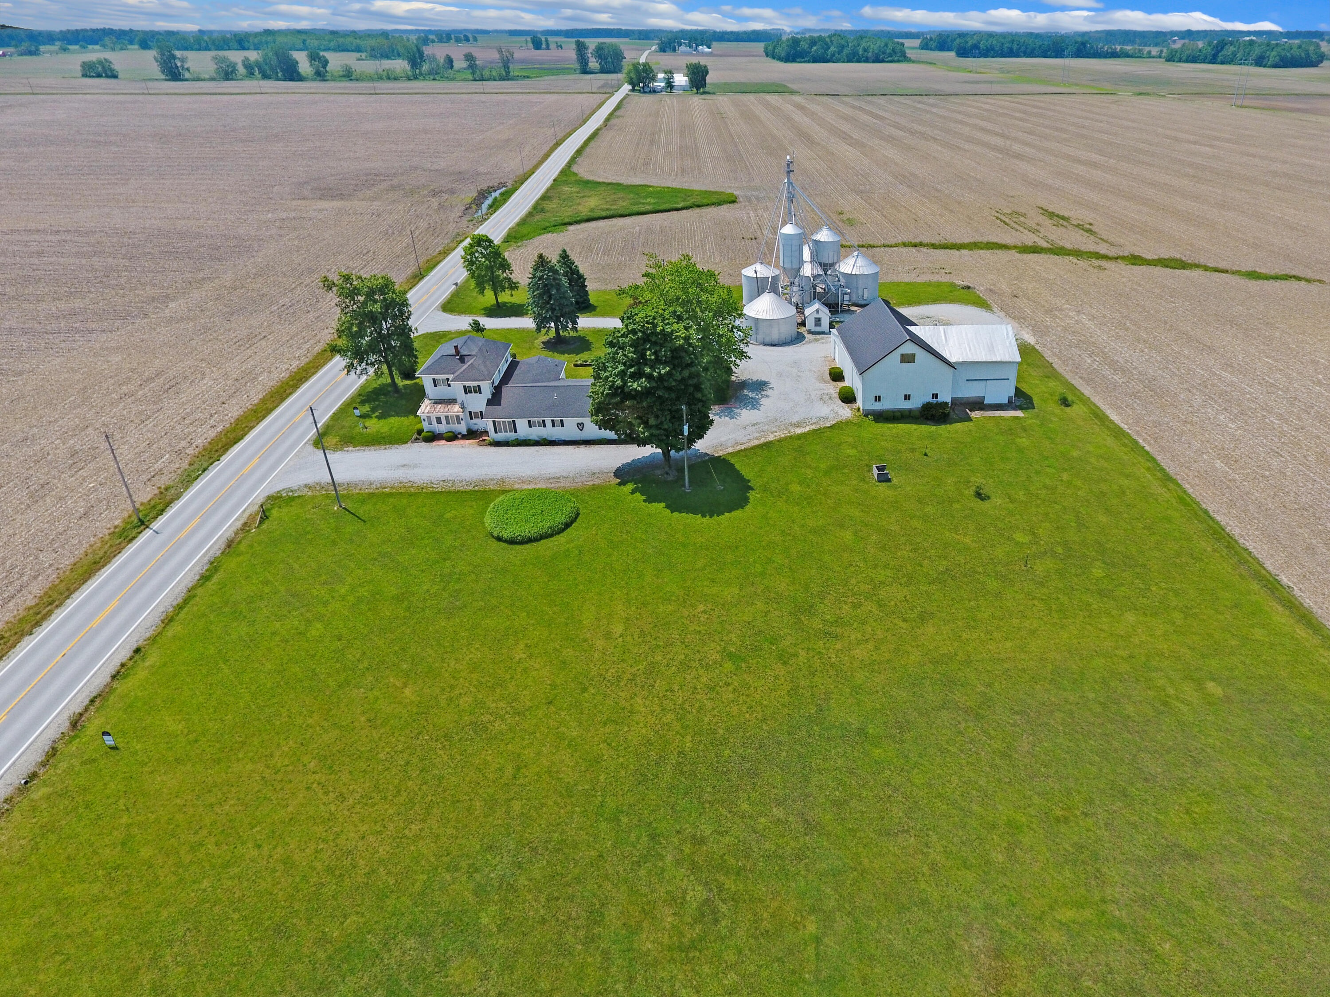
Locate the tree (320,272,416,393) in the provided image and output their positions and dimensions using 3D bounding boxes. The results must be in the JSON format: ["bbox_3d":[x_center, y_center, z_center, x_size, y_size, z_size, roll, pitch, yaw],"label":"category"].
[{"bbox_3d":[-35.995,-20.209,95.352,10.902,15.269,10.902,0,32,0],"label":"tree"}]

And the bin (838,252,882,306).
[{"bbox_3d":[32.941,-37.999,131.079,7.103,8.206,7.103,0,32,0],"label":"bin"}]

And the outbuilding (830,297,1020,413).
[{"bbox_3d":[33.587,-18.899,99.154,20.497,9.057,16.309,-1,32,-1],"label":"outbuilding"}]

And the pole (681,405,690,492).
[{"bbox_3d":[2.206,-4.819,75.729,0.604,9.571,0.504,0,32,0],"label":"pole"}]

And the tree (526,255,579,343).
[{"bbox_3d":[-16.294,-28.929,112.120,7.452,12.585,7.452,0,32,0],"label":"tree"}]

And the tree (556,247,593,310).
[{"bbox_3d":[-16.447,-36.806,127.879,7.144,9.712,7.144,0,32,0],"label":"tree"}]

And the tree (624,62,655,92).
[{"bbox_3d":[-19.237,-305.963,557.252,21.102,18.985,18.215,0,32,0],"label":"tree"}]

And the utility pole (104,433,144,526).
[{"bbox_3d":[-49.710,-1.657,70.579,0.353,9.571,0.353,0,32,0],"label":"utility pole"}]

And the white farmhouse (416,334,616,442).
[{"bbox_3d":[-16.473,-14.156,92.093,24.482,8.362,15.616,0,32,-1],"label":"white farmhouse"}]

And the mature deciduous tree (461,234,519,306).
[{"bbox_3d":[-28.600,-37.519,126.932,9.329,11.727,8.863,0,32,0],"label":"mature deciduous tree"}]

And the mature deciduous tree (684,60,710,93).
[{"bbox_3d":[23.198,-300.131,547.381,16.636,19.374,16.636,0,32,0],"label":"mature deciduous tree"}]

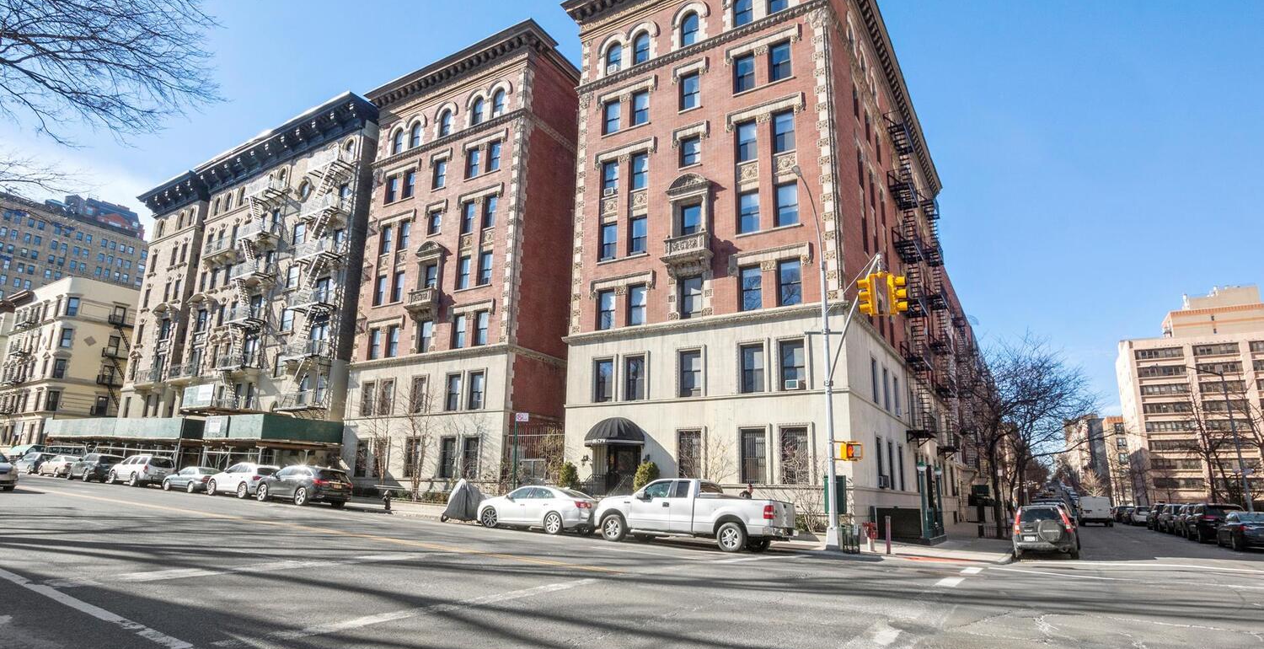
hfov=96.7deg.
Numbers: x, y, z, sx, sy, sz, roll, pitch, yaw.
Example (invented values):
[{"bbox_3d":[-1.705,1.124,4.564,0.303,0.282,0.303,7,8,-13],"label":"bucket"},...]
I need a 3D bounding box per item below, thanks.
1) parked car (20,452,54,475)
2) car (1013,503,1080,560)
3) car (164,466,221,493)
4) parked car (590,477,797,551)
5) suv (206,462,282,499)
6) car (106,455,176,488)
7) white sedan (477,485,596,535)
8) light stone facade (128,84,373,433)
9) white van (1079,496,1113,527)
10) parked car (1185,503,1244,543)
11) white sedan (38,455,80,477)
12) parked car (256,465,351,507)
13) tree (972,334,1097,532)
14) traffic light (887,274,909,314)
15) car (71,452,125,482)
[{"bbox_3d":[-48.035,11.340,45.557,4.400,1.570,1.760,-6,-14,28],"label":"parked car"},{"bbox_3d":[14.349,7.116,19.505,1.790,1.680,4.550,-9,-19,35],"label":"car"},{"bbox_3d":[-25.840,9.176,33.445,4.550,1.430,1.770,-6,-14,28],"label":"car"},{"bbox_3d":[1.664,5.549,16.778,5.850,1.920,2.030,-7,-18,29],"label":"parked car"},{"bbox_3d":[-19.534,7.940,28.683,4.650,1.640,1.900,-6,-18,28],"label":"suv"},{"bbox_3d":[-30.395,9.086,34.949,4.750,1.800,1.860,-6,-18,28],"label":"car"},{"bbox_3d":[-3.234,6.443,19.777,4.860,1.460,1.860,-7,-18,28],"label":"white sedan"},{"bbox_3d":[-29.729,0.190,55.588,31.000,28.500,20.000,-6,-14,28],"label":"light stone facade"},{"bbox_3d":[35.270,14.257,42.834,1.840,1.880,4.750,-8,-16,35],"label":"white van"},{"bbox_3d":[29.735,10.154,28.714,1.930,1.760,4.800,-8,-16,35],"label":"parked car"},{"bbox_3d":[-40.179,10.105,40.017,4.700,1.460,1.800,-6,-18,28],"label":"white sedan"},{"bbox_3d":[-15.516,7.559,26.589,4.880,1.700,1.950,-6,-17,26],"label":"parked car"},{"bbox_3d":[20.667,5.572,28.900,5.354,10.058,5.354,-8,-15,34],"label":"tree"},{"bbox_3d":[5.537,-0.638,11.700,0.410,0.840,0.280,-7,-18,29],"label":"traffic light"},{"bbox_3d":[-37.797,10.136,39.648,4.650,1.680,1.860,-6,-14,28],"label":"car"}]

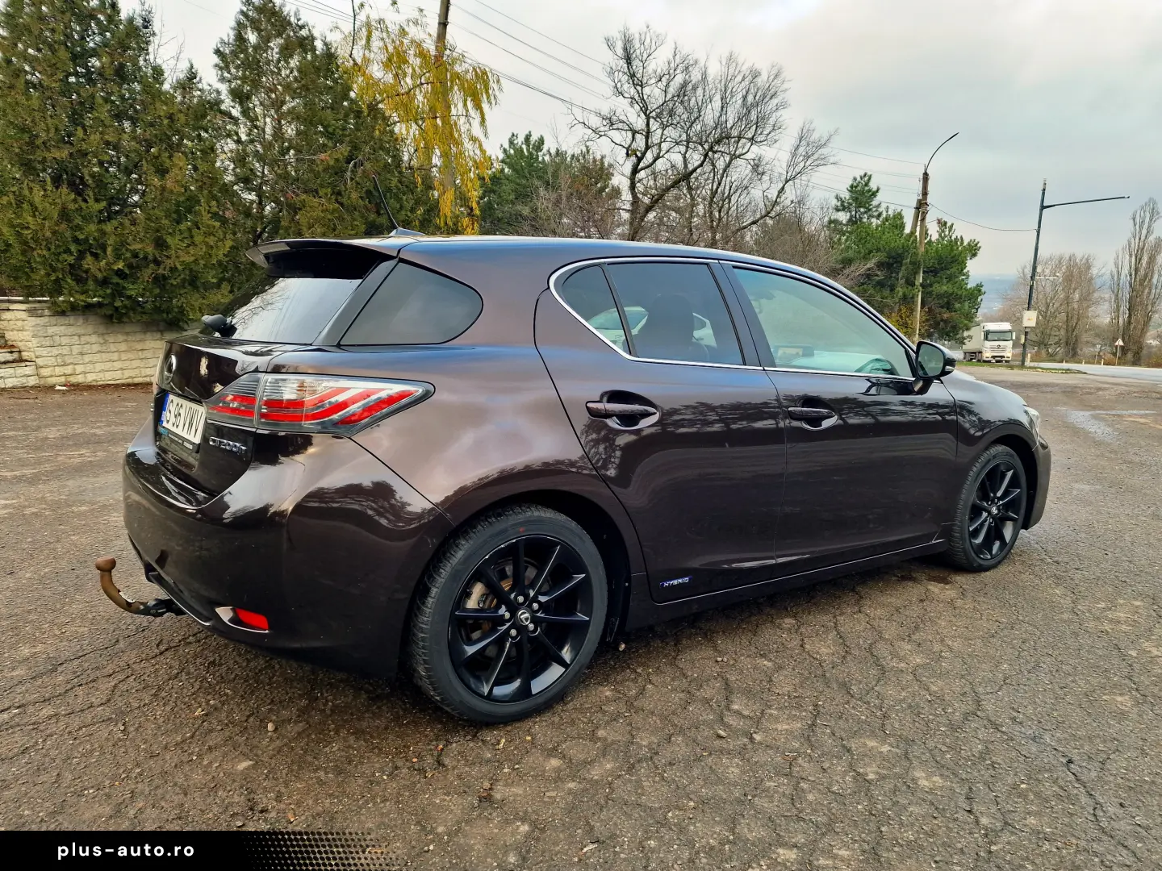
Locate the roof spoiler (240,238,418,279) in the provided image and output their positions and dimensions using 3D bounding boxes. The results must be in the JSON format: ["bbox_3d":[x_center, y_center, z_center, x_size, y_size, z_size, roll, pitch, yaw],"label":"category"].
[{"bbox_3d":[-0.842,-0.577,2.527,0.265,0.125,1.130,-4,9,-36],"label":"roof spoiler"}]

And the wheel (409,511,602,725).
[{"bbox_3d":[-0.215,0.508,2.259,0.625,0.625,0.220,-4,11,-35],"label":"wheel"}]

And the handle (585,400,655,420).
[{"bbox_3d":[0.120,-0.076,2.271,0.245,0.048,0.055,0,8,-36],"label":"handle"}]

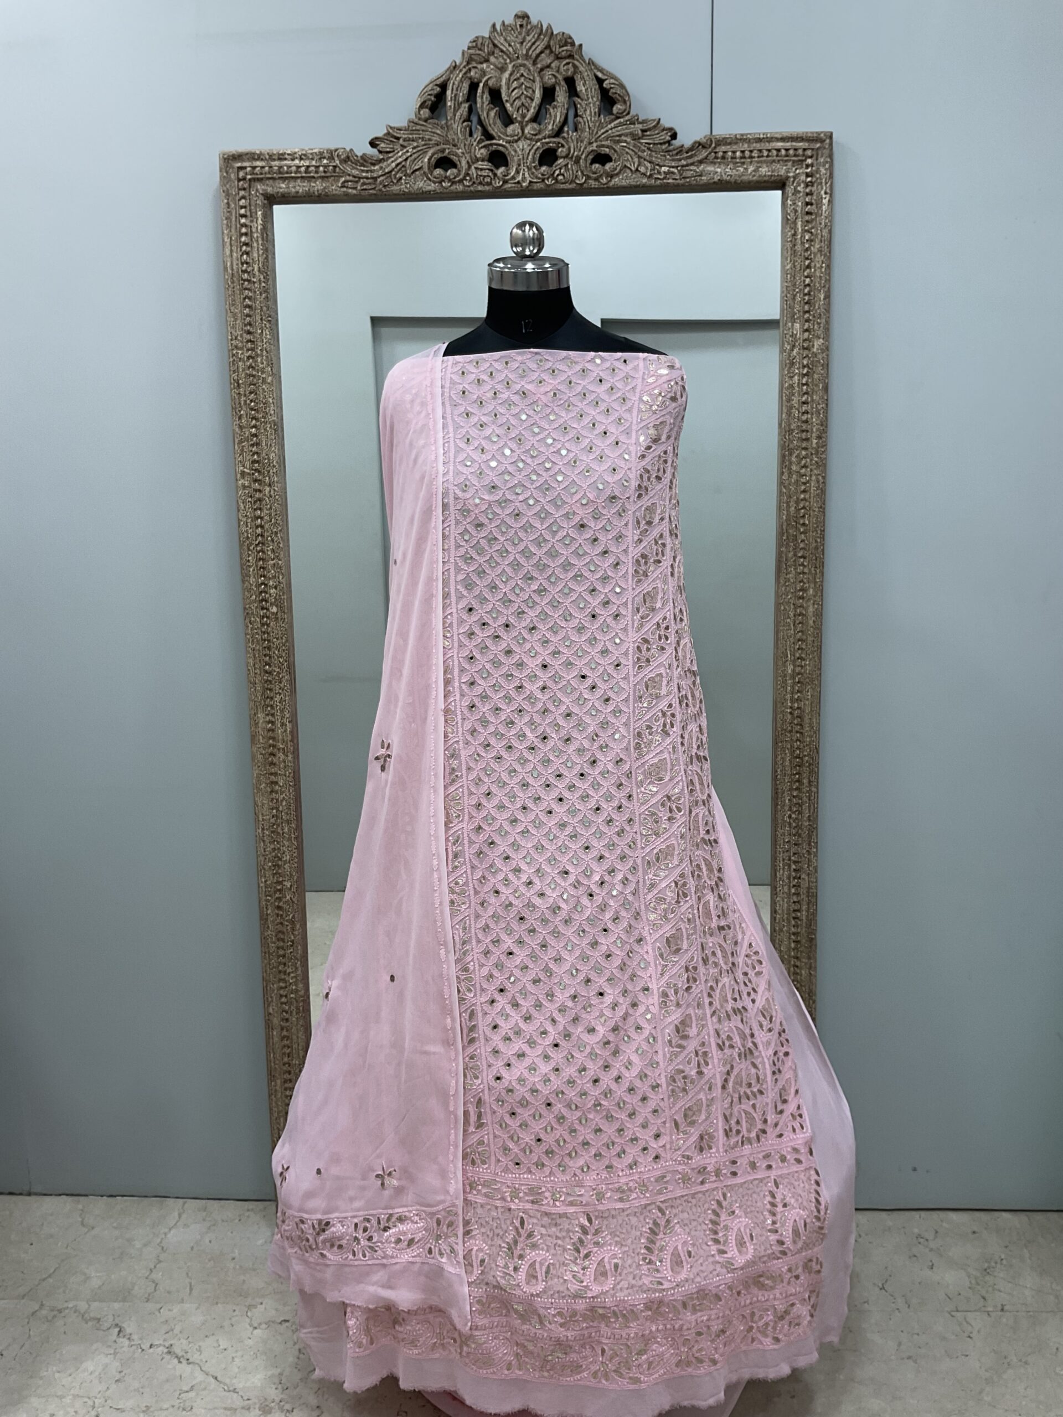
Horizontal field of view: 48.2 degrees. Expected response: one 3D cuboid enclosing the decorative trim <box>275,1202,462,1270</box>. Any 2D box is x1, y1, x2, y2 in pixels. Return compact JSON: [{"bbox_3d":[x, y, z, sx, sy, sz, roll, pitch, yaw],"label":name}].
[{"bbox_3d":[-0.227,0.739,1.660,0.265,0.085,0.060,0,11,7],"label":"decorative trim"}]

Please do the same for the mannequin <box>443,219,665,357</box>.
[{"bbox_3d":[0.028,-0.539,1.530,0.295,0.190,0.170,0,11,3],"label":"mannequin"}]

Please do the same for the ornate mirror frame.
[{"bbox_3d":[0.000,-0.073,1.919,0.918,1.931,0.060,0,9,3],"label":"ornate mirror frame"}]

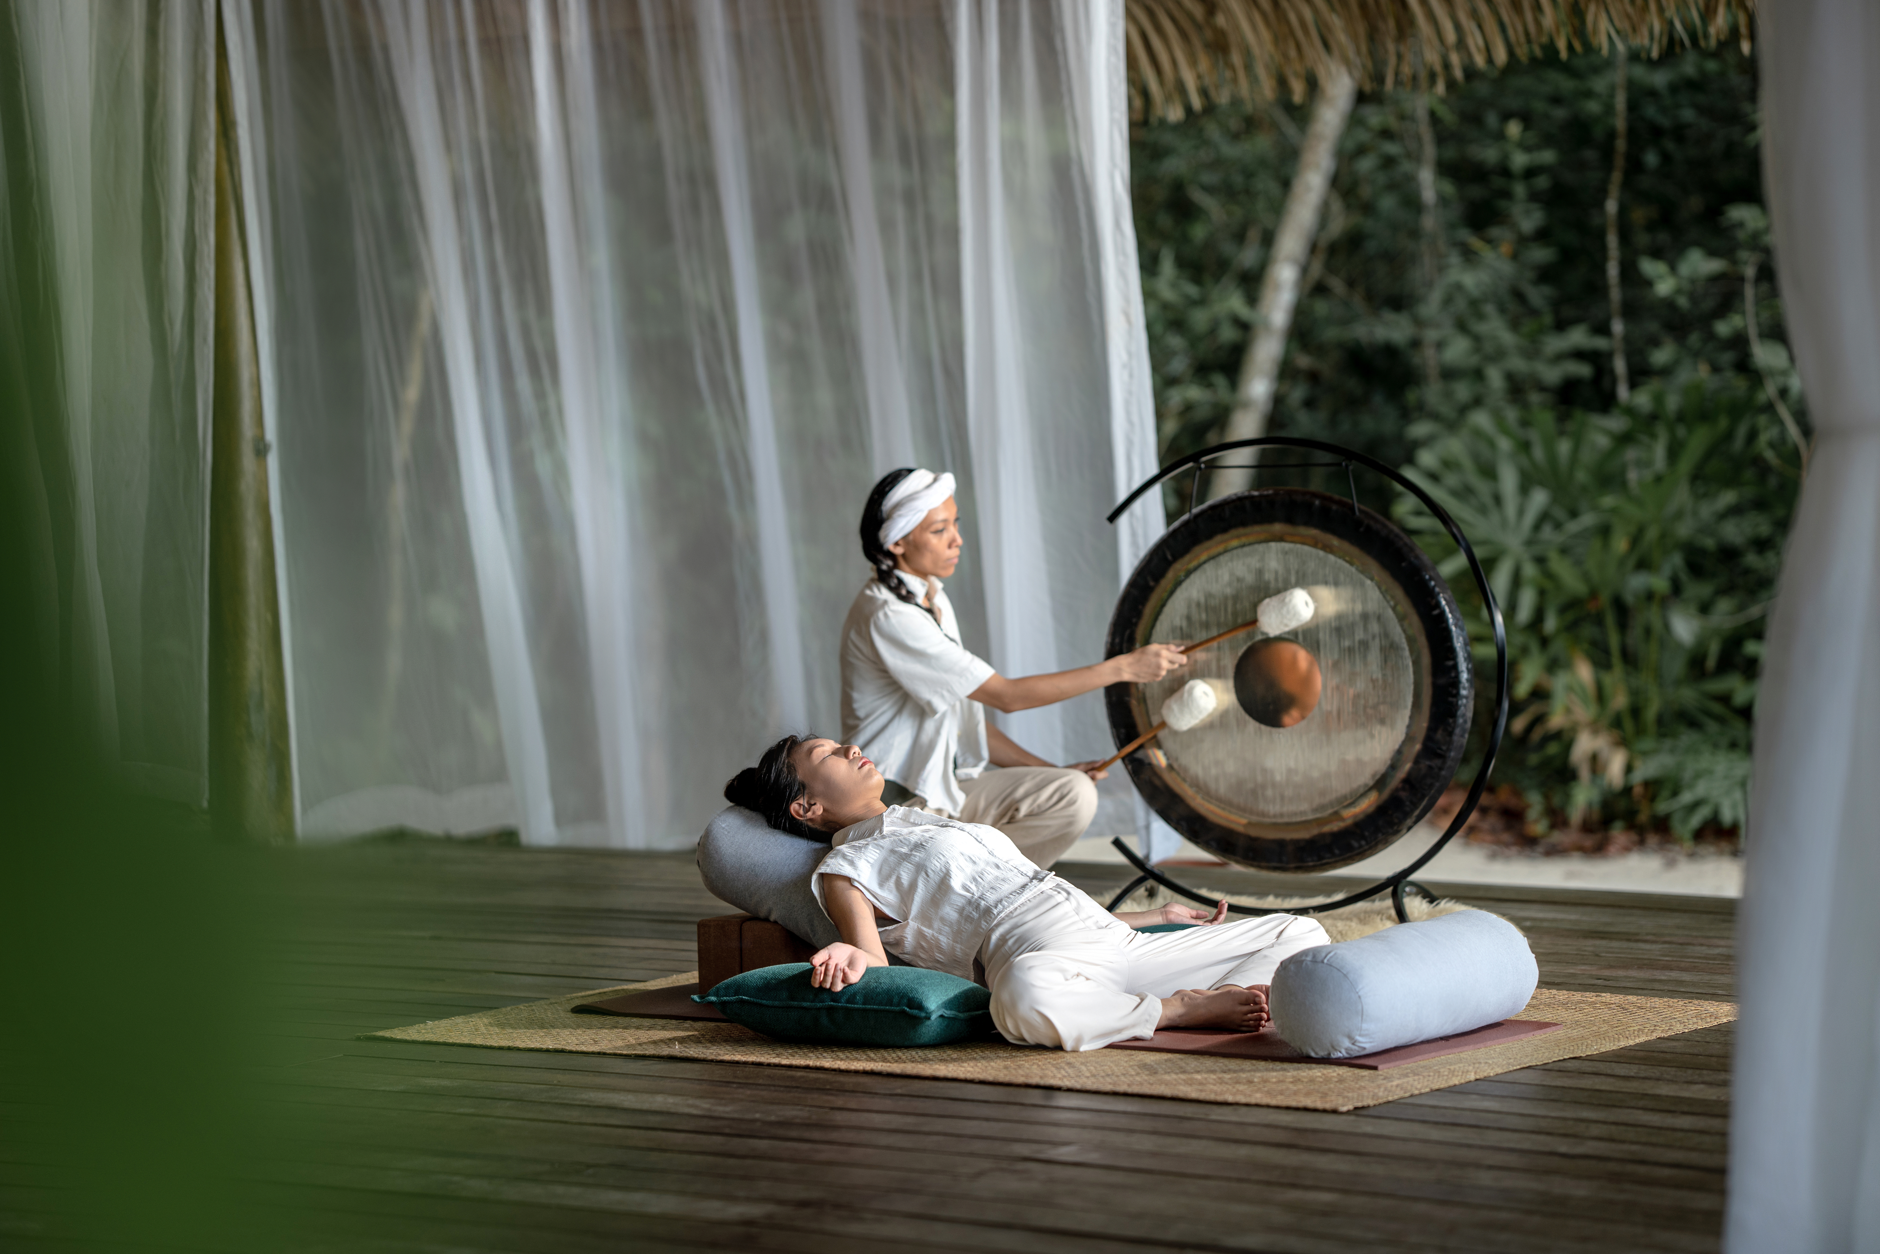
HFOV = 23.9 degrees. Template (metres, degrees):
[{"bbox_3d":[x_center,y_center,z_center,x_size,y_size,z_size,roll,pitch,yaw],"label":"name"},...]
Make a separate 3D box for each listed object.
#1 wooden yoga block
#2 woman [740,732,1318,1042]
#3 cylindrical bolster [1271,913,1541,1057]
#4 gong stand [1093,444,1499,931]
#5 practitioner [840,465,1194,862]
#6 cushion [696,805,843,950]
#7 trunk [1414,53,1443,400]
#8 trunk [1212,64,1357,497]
[{"bbox_3d":[-0.327,0.651,8.760,0.204,0.152,0.220,0,3,35],"label":"wooden yoga block"},{"bbox_3d":[0.136,0.526,8.520,1.280,0.380,0.980,17,12,33],"label":"woman"},{"bbox_3d":[0.827,0.631,7.840,0.212,0.212,0.620,0,3,37],"label":"cylindrical bolster"},{"bbox_3d":[0.809,0.129,9.800,0.930,1.090,0.470,-1,2,17],"label":"gong stand"},{"bbox_3d":[0.154,0.174,9.620,0.750,1.000,0.600,-1,2,12],"label":"practitioner"},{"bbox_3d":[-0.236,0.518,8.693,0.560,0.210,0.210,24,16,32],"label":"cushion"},{"bbox_3d":[2.152,-1.622,19.500,0.085,4.200,0.085,-3,2,0],"label":"trunk"},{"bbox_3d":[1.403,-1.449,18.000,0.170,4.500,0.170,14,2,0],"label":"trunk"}]

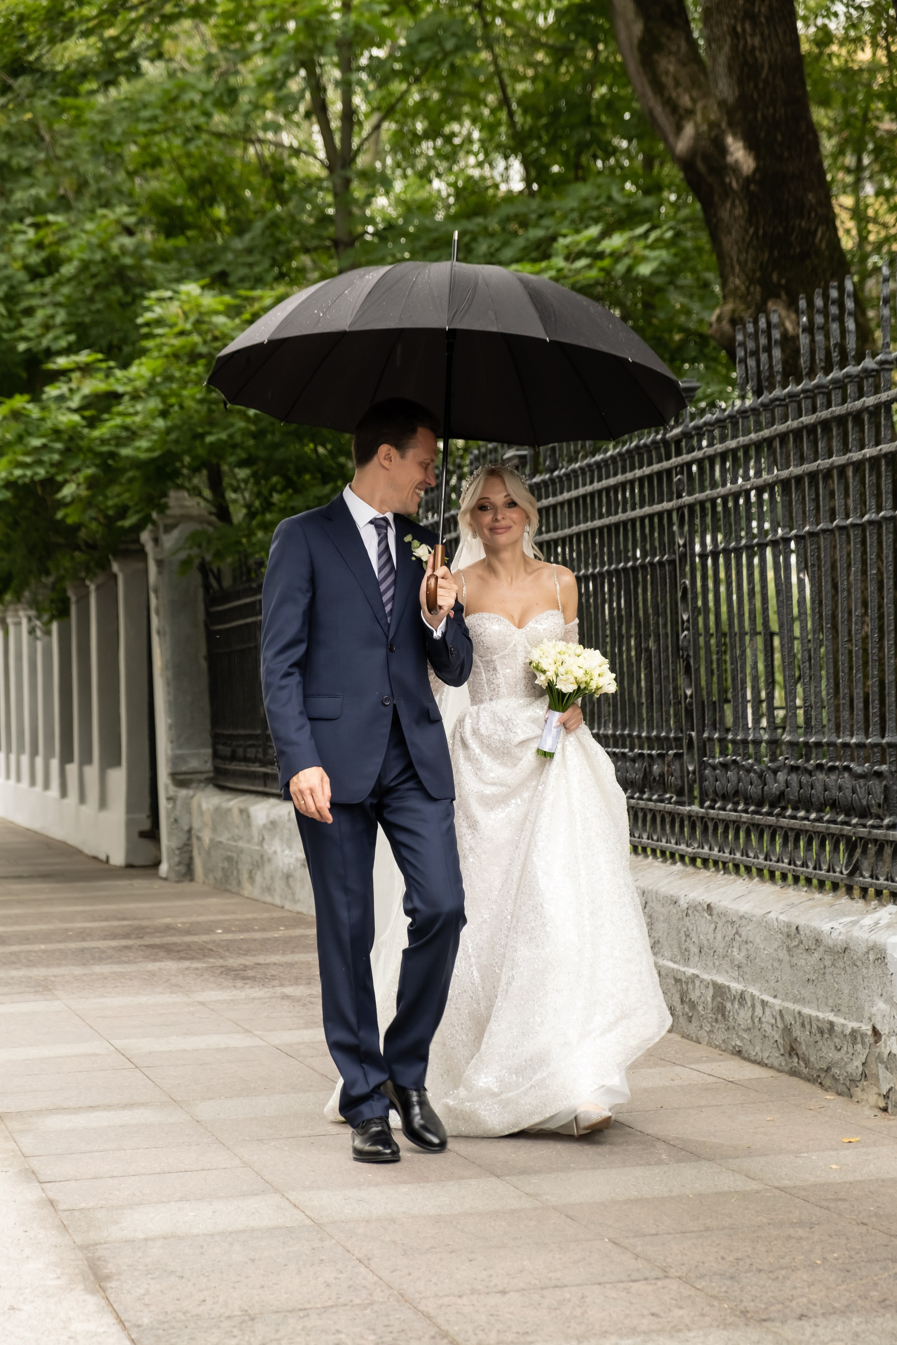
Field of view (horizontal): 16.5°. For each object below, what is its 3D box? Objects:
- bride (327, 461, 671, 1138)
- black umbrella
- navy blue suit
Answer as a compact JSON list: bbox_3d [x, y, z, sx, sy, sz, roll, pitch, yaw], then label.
[{"bbox_3d":[0.115,0.310,7.920,0.800,1.690,0.900,-2,-1,-9],"label":"bride"},{"bbox_3d":[-0.006,-0.594,7.290,1.150,0.915,1.150,4,-9,-6],"label":"black umbrella"},{"bbox_3d":[-0.201,0.323,7.520,0.510,1.530,0.500,-2,-1,-13],"label":"navy blue suit"}]

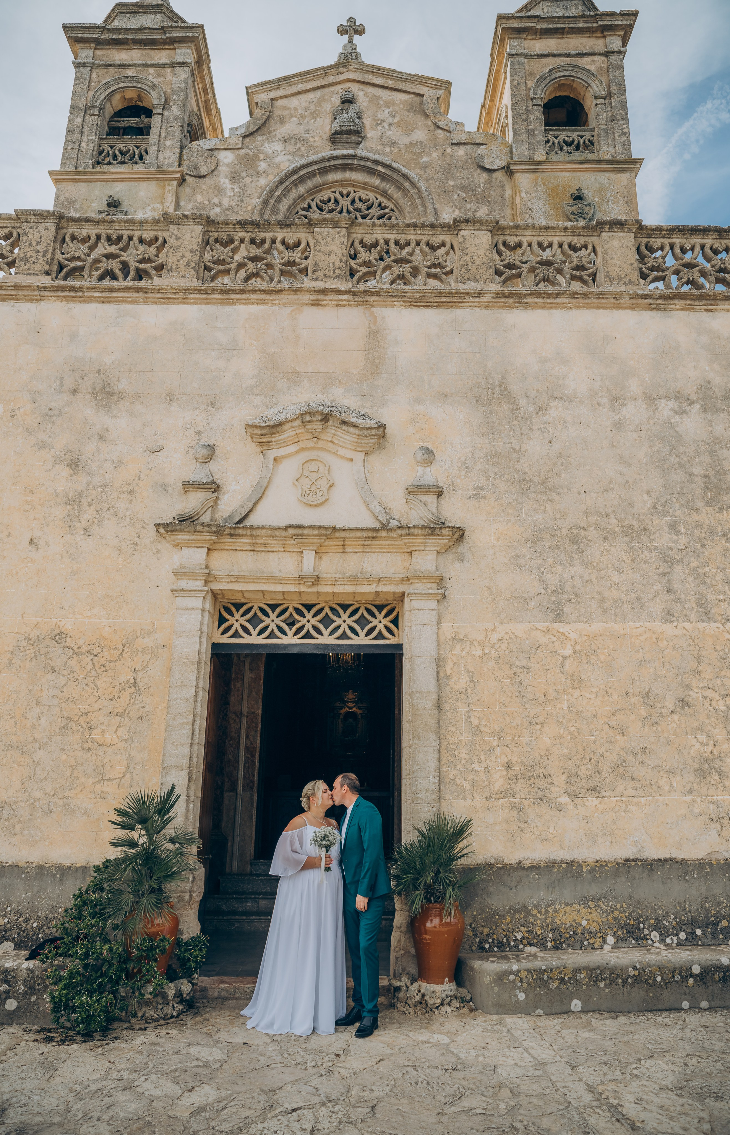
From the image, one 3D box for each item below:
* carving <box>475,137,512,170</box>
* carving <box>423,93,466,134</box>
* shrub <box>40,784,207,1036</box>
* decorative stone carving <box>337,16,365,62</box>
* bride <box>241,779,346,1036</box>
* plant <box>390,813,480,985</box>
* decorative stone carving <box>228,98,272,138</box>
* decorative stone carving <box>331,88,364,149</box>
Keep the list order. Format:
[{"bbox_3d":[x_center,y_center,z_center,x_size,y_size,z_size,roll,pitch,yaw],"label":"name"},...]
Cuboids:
[{"bbox_3d":[2.084,-6.609,12.301,0.596,0.668,0.300,1,-16,2],"label":"carving"},{"bbox_3d":[1.305,-7.446,12.613,0.700,0.863,0.300,1,-16,2],"label":"carving"},{"bbox_3d":[-1.847,2.598,5.979,1.183,1.695,0.970,1,-16,0],"label":"shrub"},{"bbox_3d":[-0.233,-8.927,12.796,0.480,1.025,0.270,1,-16,1],"label":"decorative stone carving"},{"bbox_3d":[-0.523,2.446,5.602,0.660,1.660,0.720,-14,-22,43],"label":"bride"},{"bbox_3d":[0.553,2.594,5.968,0.690,1.242,0.660,1,-16,0],"label":"plant"},{"bbox_3d":[-1.872,-7.312,12.326,0.711,0.809,0.300,1,-16,1],"label":"decorative stone carving"},{"bbox_3d":[-0.282,-7.189,12.061,0.537,1.139,0.350,1,-16,1],"label":"decorative stone carving"}]

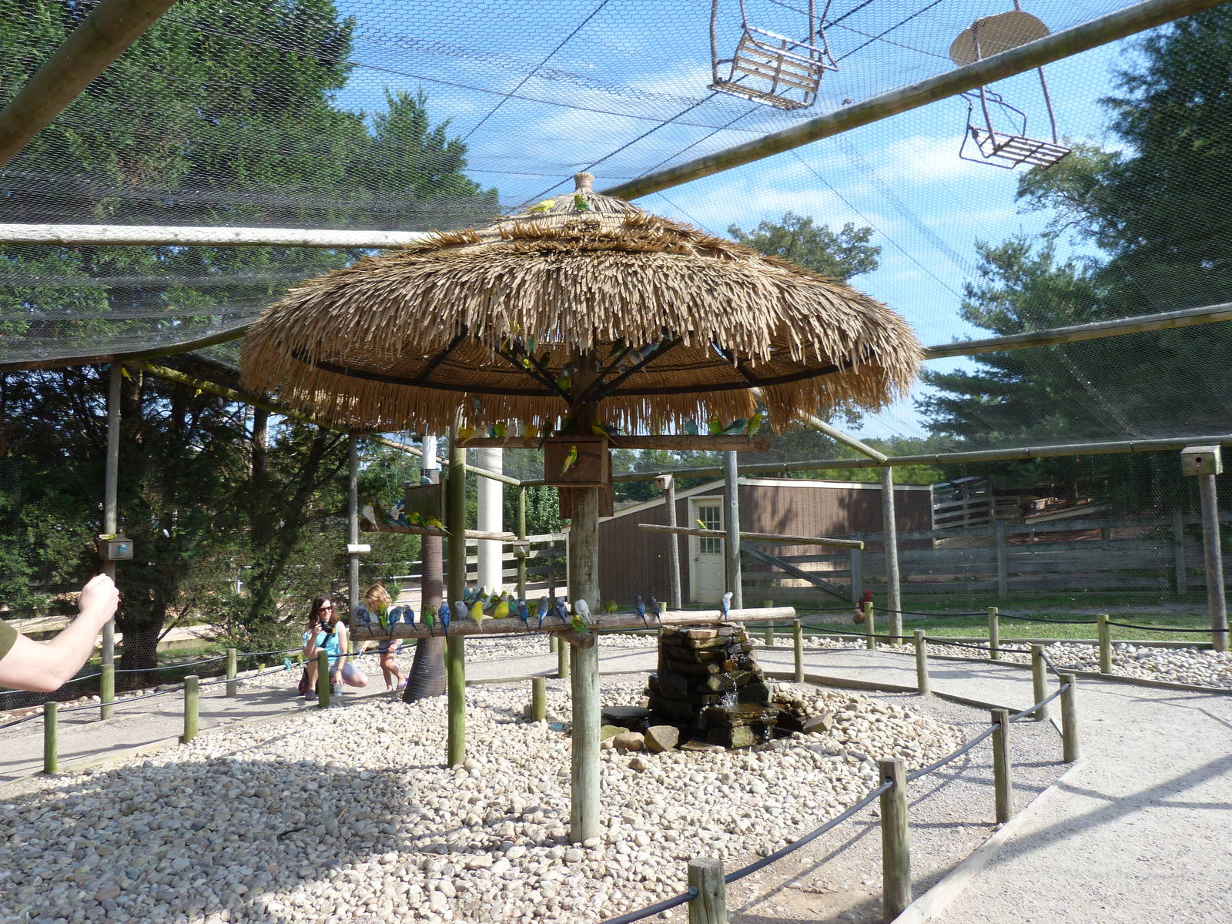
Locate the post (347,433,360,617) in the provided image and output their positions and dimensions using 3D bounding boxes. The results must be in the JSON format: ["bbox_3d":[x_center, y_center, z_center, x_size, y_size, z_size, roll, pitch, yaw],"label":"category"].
[{"bbox_3d":[-3.484,0.990,11.835,0.107,2.713,0.107,-1,-4,0],"label":"post"}]

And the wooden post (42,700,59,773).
[{"bbox_3d":[-3.956,1.934,6.231,0.091,0.469,0.091,0,-5,-32],"label":"wooden post"}]

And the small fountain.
[{"bbox_3d":[0.786,1.713,7.034,0.980,0.801,0.920,0,-5,-20],"label":"small fountain"}]

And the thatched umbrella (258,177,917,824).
[{"bbox_3d":[-0.197,0.183,4.730,3.362,3.524,3.362,-1,-5,-2],"label":"thatched umbrella"}]

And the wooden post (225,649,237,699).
[{"bbox_3d":[-4.046,2.208,9.361,0.104,0.501,0.104,1,-5,-23],"label":"wooden post"}]

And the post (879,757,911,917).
[{"bbox_3d":[1.136,1.528,3.619,0.108,0.600,0.108,-2,-5,16],"label":"post"}]

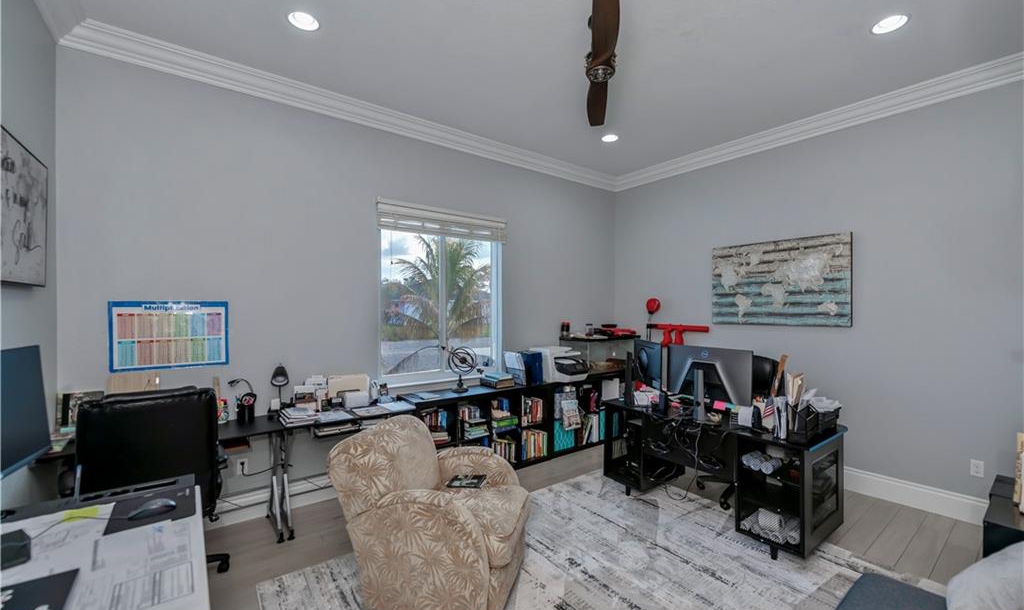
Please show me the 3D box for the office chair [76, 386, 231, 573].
[{"bbox_3d":[-1.820,0.976,2.025,0.640,1.130,0.700,0,0,-36],"label":"office chair"}]

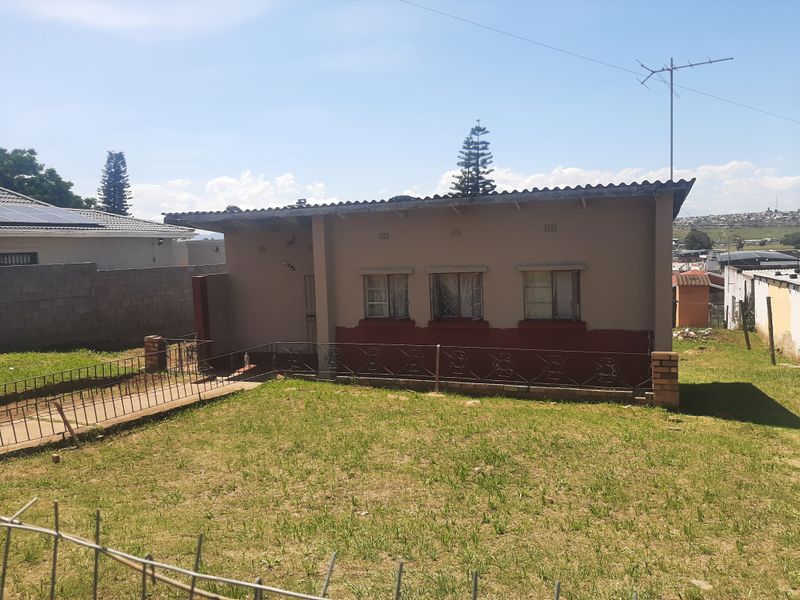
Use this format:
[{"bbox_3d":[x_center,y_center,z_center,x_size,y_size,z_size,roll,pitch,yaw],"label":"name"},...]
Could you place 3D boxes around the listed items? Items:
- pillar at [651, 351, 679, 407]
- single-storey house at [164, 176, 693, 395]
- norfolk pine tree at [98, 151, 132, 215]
[{"bbox_3d":[4.135,1.216,9.366,0.356,0.830,0.356,0,4,21],"label":"pillar"},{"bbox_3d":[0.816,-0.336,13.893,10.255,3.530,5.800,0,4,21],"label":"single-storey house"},{"bbox_3d":[-30.032,-8.197,64.568,4.100,15.500,4.100,-4,5,-25],"label":"norfolk pine tree"}]

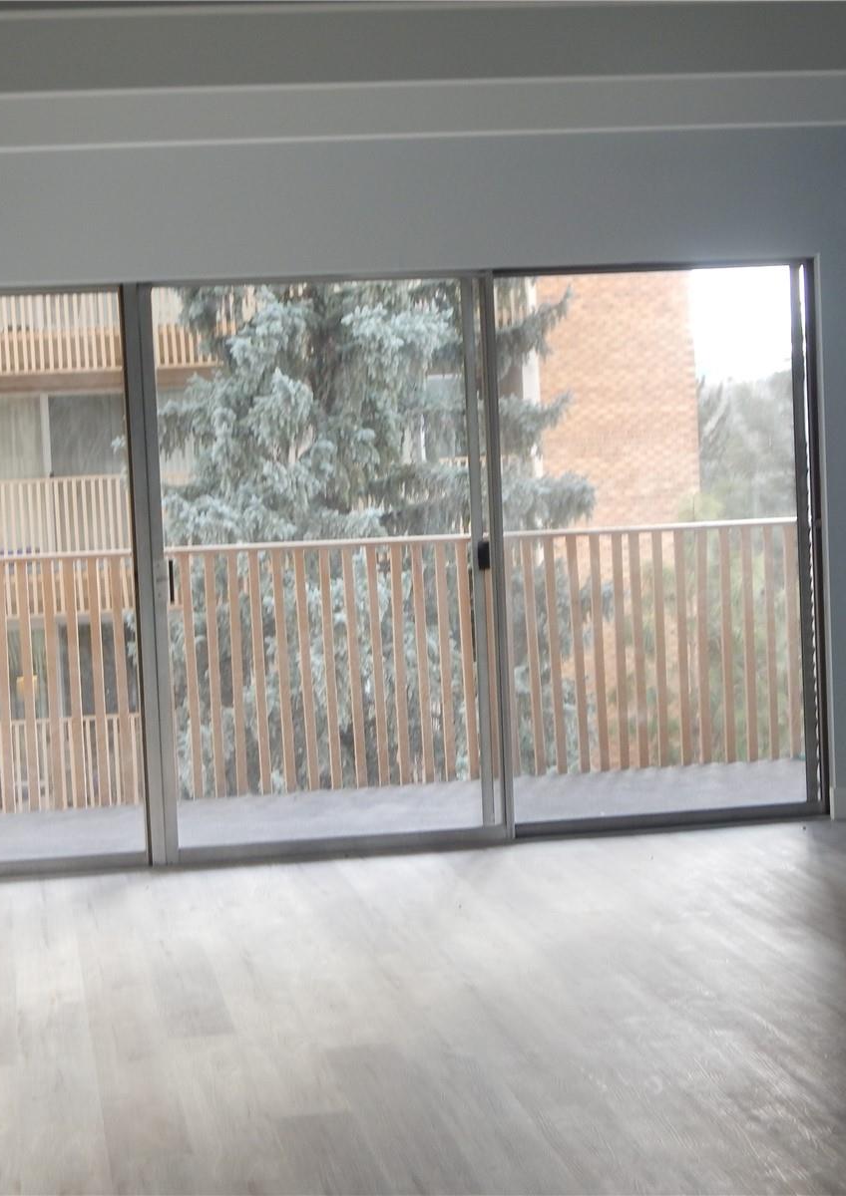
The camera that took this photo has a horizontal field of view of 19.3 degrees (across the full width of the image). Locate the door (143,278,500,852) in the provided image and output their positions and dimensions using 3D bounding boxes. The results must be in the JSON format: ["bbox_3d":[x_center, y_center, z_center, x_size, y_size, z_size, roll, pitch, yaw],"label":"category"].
[{"bbox_3d":[-0.358,-0.117,8.704,1.239,1.989,0.060,-3,4,-9],"label":"door"}]

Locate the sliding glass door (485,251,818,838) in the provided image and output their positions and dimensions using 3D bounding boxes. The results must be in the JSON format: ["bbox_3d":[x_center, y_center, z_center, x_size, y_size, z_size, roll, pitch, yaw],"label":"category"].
[{"bbox_3d":[0.830,-0.185,8.910,1.224,1.989,0.060,-3,4,-9],"label":"sliding glass door"}]

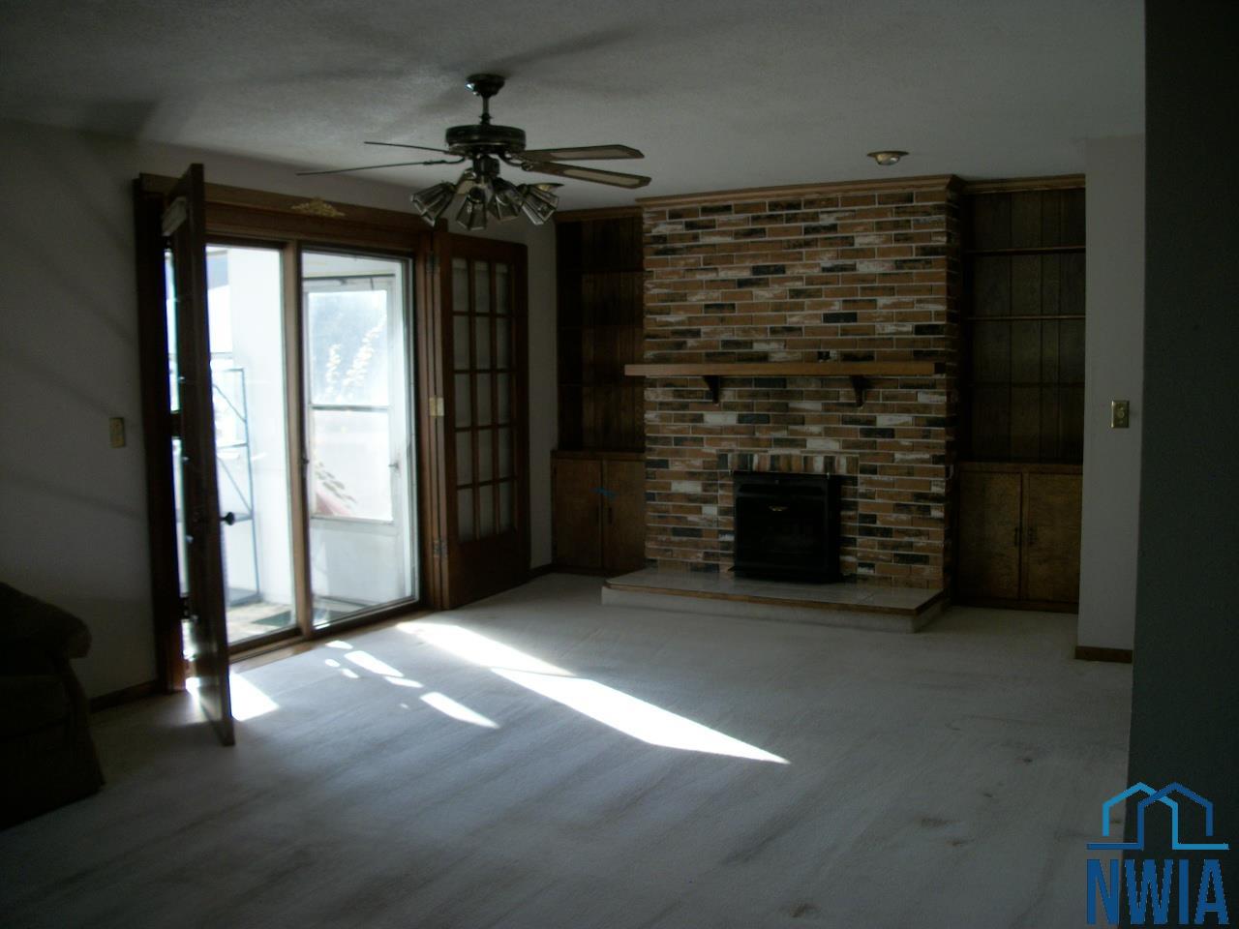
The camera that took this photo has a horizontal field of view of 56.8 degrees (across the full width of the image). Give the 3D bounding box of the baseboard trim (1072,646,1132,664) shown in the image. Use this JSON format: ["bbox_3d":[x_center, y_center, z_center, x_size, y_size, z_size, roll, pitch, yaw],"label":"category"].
[{"bbox_3d":[2.197,0.868,5.204,0.248,0.058,0.015,2,6,29],"label":"baseboard trim"}]

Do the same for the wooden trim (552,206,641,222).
[{"bbox_3d":[-0.097,-1.600,7.341,0.719,0.065,0.050,2,6,29],"label":"wooden trim"}]

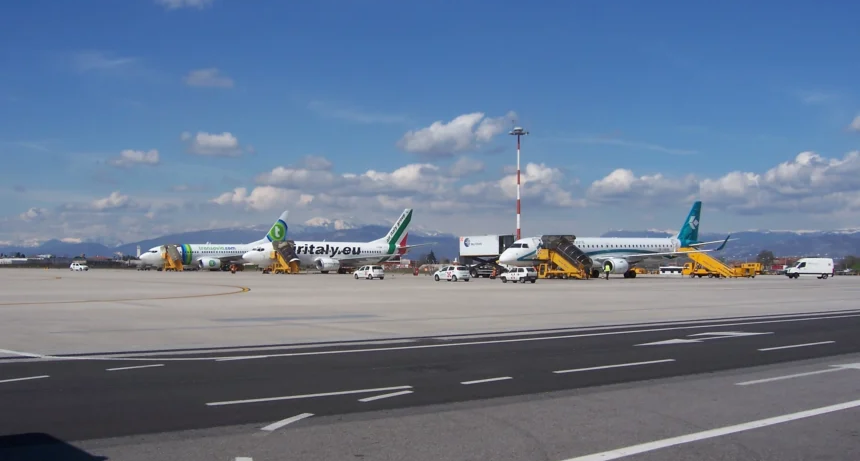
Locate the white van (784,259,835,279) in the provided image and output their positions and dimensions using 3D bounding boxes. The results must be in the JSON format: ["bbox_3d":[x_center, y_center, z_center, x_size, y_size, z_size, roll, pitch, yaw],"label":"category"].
[{"bbox_3d":[46.886,4.710,110.500,5.900,2.660,2.000,0,-2,1],"label":"white van"}]

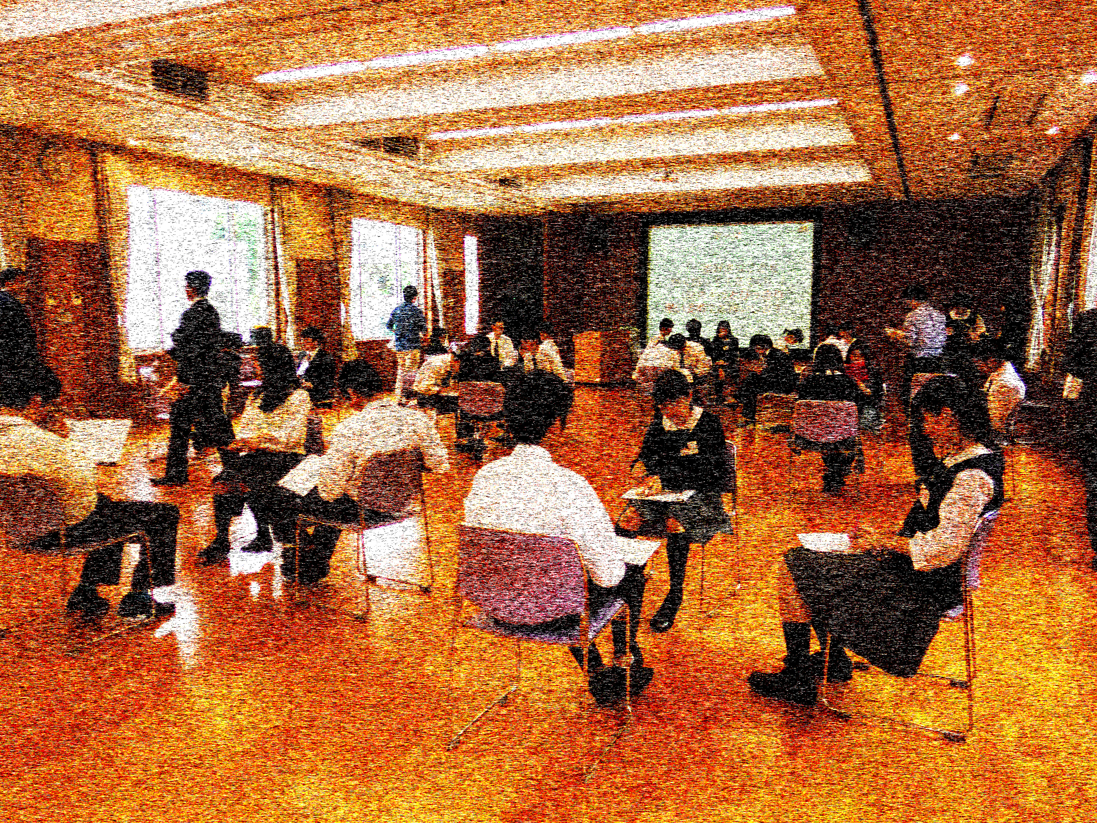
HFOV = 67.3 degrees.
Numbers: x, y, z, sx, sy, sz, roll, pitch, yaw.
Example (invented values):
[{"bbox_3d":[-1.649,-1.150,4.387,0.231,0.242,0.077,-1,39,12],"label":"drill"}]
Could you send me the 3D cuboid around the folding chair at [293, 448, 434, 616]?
[{"bbox_3d":[-0.924,0.558,4.135,0.535,0.775,0.510,4,8,25],"label":"folding chair"}]

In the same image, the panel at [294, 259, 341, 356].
[{"bbox_3d":[-3.606,-1.266,12.950,0.050,2.120,0.990,4,8,25],"label":"panel"}]

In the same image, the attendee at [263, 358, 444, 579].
[{"bbox_3d":[-1.013,0.342,4.183,0.800,1.200,0.570,4,8,25],"label":"attendee"}]

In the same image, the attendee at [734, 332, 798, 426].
[{"bbox_3d":[2.716,-0.373,10.300,0.760,1.200,0.460,4,8,25],"label":"attendee"}]

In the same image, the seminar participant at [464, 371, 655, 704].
[{"bbox_3d":[0.075,0.491,2.991,0.530,1.240,0.740,4,8,23],"label":"seminar participant"}]

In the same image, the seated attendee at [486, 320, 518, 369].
[{"bbox_3d":[-0.635,-0.506,10.324,0.500,1.270,0.800,6,9,33],"label":"seated attendee"}]

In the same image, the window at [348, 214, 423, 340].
[{"bbox_3d":[-2.812,-2.269,14.554,0.080,2.005,2.100,4,8,25],"label":"window"}]

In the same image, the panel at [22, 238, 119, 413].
[{"bbox_3d":[-5.328,-0.832,9.268,0.050,2.120,0.974,4,8,25],"label":"panel"}]

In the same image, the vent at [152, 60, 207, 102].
[{"bbox_3d":[-3.369,-3.041,7.540,0.050,0.275,0.590,4,8,25],"label":"vent"}]

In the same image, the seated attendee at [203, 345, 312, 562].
[{"bbox_3d":[-1.792,0.213,5.024,0.760,1.220,0.500,-6,10,-41],"label":"seated attendee"}]

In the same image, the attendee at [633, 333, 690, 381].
[{"bbox_3d":[1.344,-0.366,9.836,0.530,1.160,0.780,4,8,22],"label":"attendee"}]

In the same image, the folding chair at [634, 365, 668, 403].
[{"bbox_3d":[1.262,-0.158,9.702,0.480,0.780,0.530,2,8,14],"label":"folding chair"}]

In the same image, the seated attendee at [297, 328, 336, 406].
[{"bbox_3d":[-2.503,-0.291,8.800,0.480,1.250,0.760,7,9,40],"label":"seated attendee"}]

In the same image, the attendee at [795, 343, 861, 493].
[{"bbox_3d":[2.200,0.048,6.631,0.460,1.200,0.700,1,8,6],"label":"attendee"}]

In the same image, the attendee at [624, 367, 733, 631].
[{"bbox_3d":[0.611,0.391,4.035,0.480,1.180,0.740,4,8,25],"label":"attendee"}]

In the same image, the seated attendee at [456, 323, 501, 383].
[{"bbox_3d":[-0.639,-0.149,7.829,0.480,1.220,0.740,0,8,-3],"label":"seated attendee"}]

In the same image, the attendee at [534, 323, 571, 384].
[{"bbox_3d":[-0.059,-0.473,10.400,0.780,1.290,0.470,2,7,8],"label":"attendee"}]

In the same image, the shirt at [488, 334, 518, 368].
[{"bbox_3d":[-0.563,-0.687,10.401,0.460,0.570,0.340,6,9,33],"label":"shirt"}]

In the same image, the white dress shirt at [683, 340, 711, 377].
[{"bbox_3d":[1.896,-0.643,10.404,0.340,0.570,0.450,-6,10,-40],"label":"white dress shirt"}]

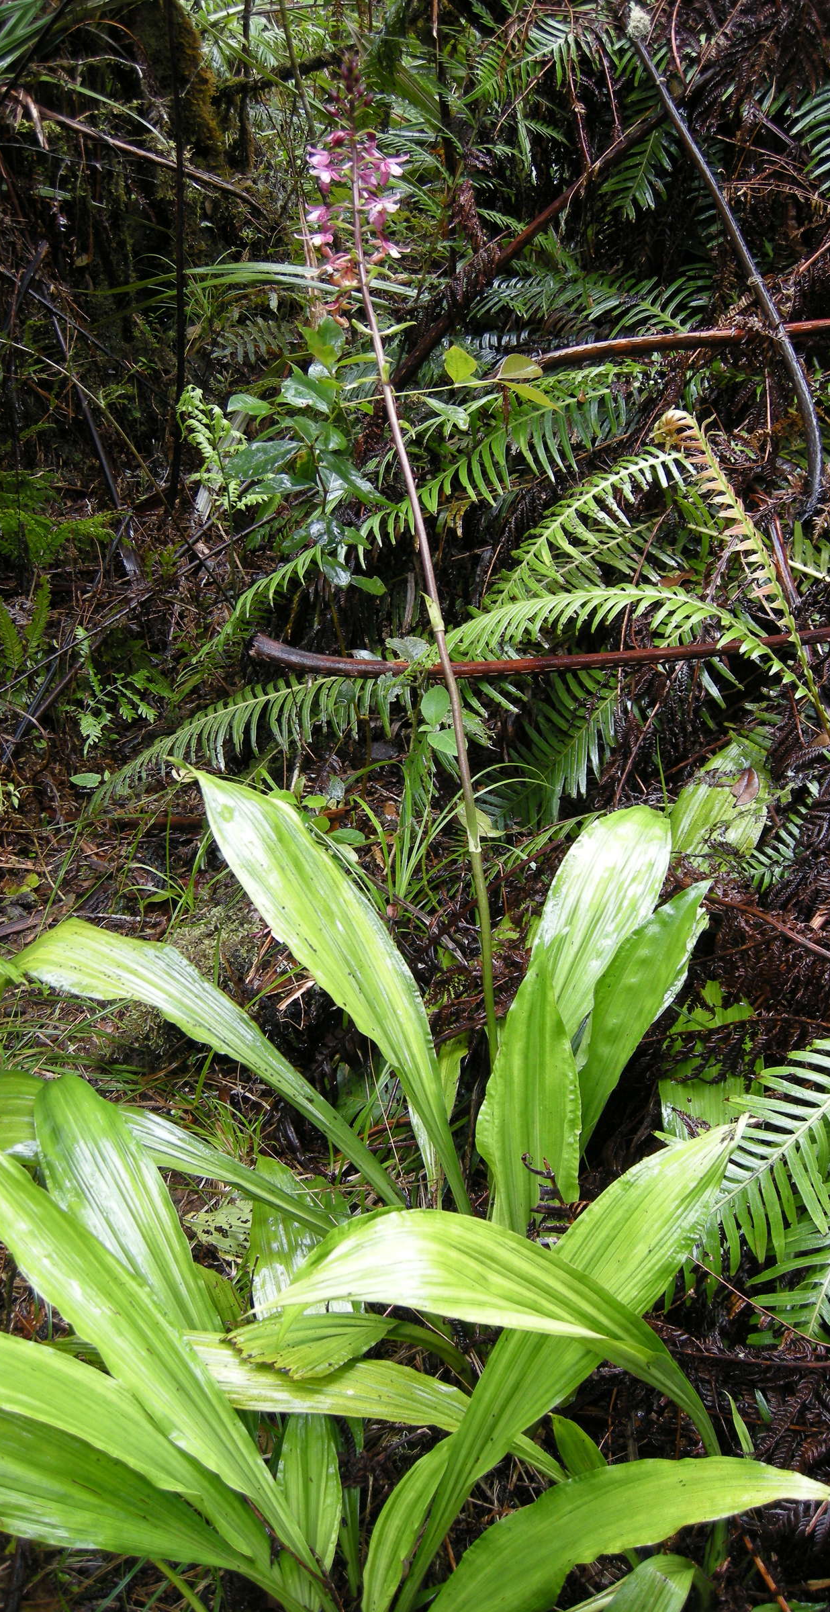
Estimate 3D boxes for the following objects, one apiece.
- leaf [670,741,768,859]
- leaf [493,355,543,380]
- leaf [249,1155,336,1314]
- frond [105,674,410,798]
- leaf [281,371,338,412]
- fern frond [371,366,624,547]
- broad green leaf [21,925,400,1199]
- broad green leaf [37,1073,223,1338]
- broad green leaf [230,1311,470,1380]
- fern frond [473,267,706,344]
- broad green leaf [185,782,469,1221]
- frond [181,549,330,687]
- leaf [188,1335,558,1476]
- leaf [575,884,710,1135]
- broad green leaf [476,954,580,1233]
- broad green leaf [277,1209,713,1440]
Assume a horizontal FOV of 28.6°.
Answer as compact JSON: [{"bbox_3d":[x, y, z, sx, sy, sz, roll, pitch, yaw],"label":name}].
[{"bbox_3d":[0.298,0.002,1.575,0.090,0.030,0.177,13,58,17],"label":"leaf"},{"bbox_3d":[0.107,-0.452,1.680,0.050,0.020,0.030,0,22,0],"label":"leaf"},{"bbox_3d":[-0.095,0.354,1.290,0.085,0.030,0.198,-8,44,-12],"label":"leaf"},{"bbox_3d":[-0.162,-0.071,1.730,0.350,0.060,0.105,-21,59,-17],"label":"frond"},{"bbox_3d":[-0.109,-0.431,1.700,0.066,0.036,0.012,22,-30,-18],"label":"leaf"},{"bbox_3d":[0.090,-0.380,1.780,0.310,0.120,0.110,-29,0,-10],"label":"fern frond"},{"bbox_3d":[-0.162,0.216,1.310,0.371,0.075,0.080,32,47,-2],"label":"broad green leaf"},{"bbox_3d":[-0.216,0.314,1.260,0.260,0.100,0.060,51,17,23],"label":"broad green leaf"},{"bbox_3d":[-0.048,0.398,1.200,0.170,0.045,0.075,0,22,0],"label":"broad green leaf"},{"bbox_3d":[0.230,-0.659,2.150,0.300,0.080,0.130,0,22,0],"label":"fern frond"},{"bbox_3d":[-0.071,0.148,1.390,0.095,0.432,0.060,-27,-15,-23],"label":"broad green leaf"},{"bbox_3d":[-0.172,-0.201,1.750,0.200,0.070,0.080,-46,0,-17],"label":"frond"},{"bbox_3d":[-0.031,0.427,1.183,0.296,0.045,0.070,16,33,0],"label":"leaf"},{"bbox_3d":[0.193,0.173,1.355,0.070,0.250,0.035,19,-13,30],"label":"leaf"},{"bbox_3d":[0.091,0.235,1.320,0.082,0.240,0.050,0,13,0],"label":"broad green leaf"},{"bbox_3d":[0.056,0.369,1.140,0.300,0.140,0.140,0,22,0],"label":"broad green leaf"}]

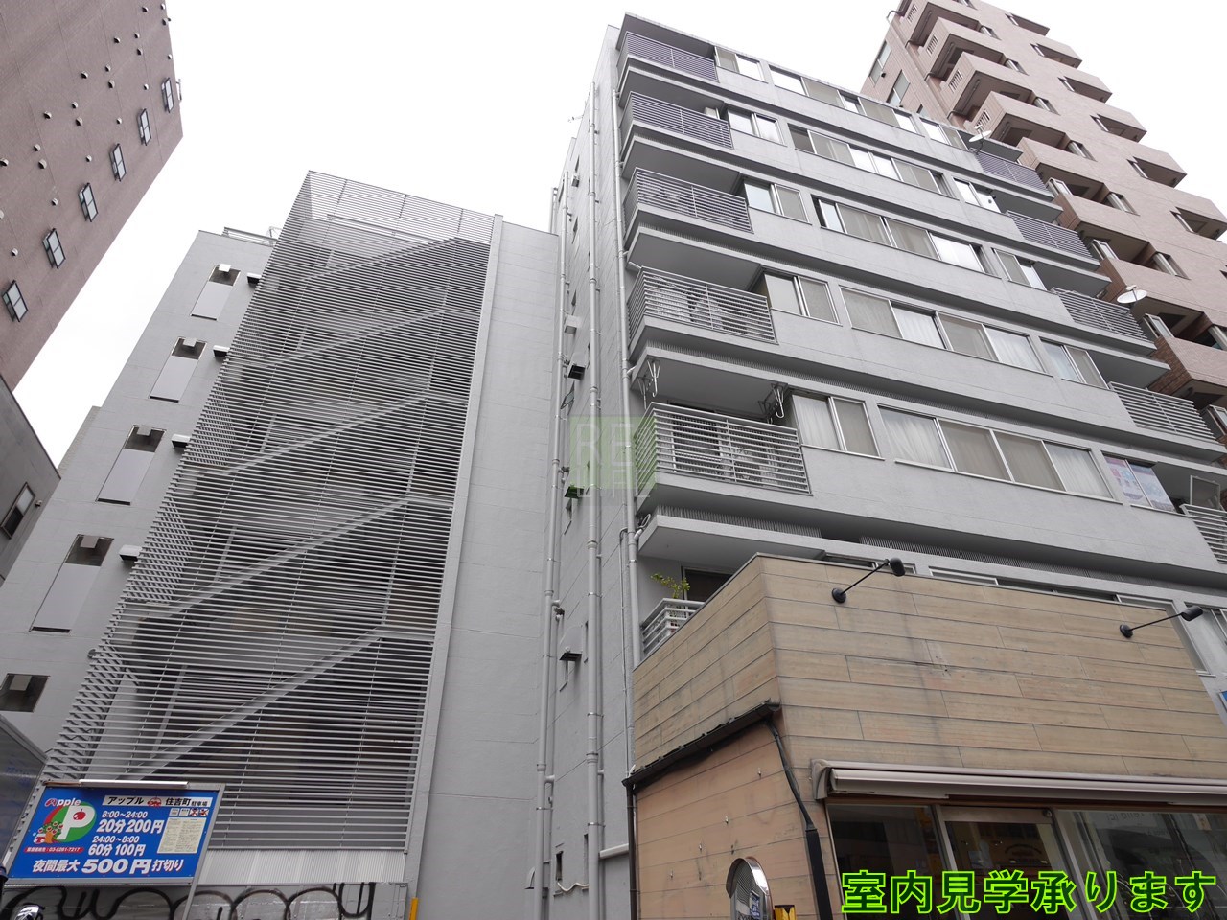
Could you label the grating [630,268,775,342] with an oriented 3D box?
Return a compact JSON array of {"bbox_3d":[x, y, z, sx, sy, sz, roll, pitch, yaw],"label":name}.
[{"bbox_3d":[1.464,-2.284,10.639,2.281,1.163,0.750,9,-36,-15],"label":"grating"}]

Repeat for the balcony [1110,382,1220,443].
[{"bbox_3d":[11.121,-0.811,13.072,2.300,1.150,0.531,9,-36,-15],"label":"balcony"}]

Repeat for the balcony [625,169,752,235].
[{"bbox_3d":[1.345,-4.376,11.783,2.172,1.230,0.840,9,-36,-15],"label":"balcony"}]

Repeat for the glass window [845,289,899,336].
[{"bbox_3d":[4.588,-2.610,11.341,1.044,0.992,0.080,9,-36,-15],"label":"glass window"}]

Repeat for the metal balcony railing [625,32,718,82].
[{"bbox_3d":[1.324,-9.442,15.643,2.319,1.269,0.781,9,-36,-15],"label":"metal balcony railing"}]

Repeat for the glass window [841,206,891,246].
[{"bbox_3d":[5.349,-4.927,13.535,1.105,1.043,0.100,9,-36,-15],"label":"glass window"}]

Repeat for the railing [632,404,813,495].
[{"bbox_3d":[1.445,0.070,8.705,2.192,1.078,0.751,9,-35,-15],"label":"railing"}]

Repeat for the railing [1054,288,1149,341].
[{"bbox_3d":[10.634,-2.884,14.286,2.262,1.230,0.840,9,-36,-15],"label":"railing"}]

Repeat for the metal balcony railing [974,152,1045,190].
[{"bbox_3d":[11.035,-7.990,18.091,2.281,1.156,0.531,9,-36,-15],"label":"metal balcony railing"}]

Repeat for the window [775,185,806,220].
[{"bbox_3d":[3.543,-5.096,12.681,0.544,1.040,0.080,9,-36,-15],"label":"window"}]

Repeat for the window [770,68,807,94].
[{"bbox_3d":[4.626,-9.889,16.753,0.961,1.116,0.100,9,-36,-15],"label":"window"}]

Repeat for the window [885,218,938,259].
[{"bbox_3d":[6.287,-4.646,13.413,1.074,1.020,0.080,9,-36,-15],"label":"window"}]

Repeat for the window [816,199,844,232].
[{"bbox_3d":[4.584,-5.063,13.342,0.484,1.034,0.100,9,-36,-15],"label":"window"}]

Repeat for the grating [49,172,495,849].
[{"bbox_3d":[-5.920,-0.398,14.091,4.942,15.535,2.100,9,-36,-15],"label":"grating"}]

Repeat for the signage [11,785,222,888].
[{"bbox_3d":[-5.910,4.468,7.650,1.929,1.034,0.102,9,-36,-15],"label":"signage"}]

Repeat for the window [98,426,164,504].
[{"bbox_3d":[-10.432,0.106,13.857,0.638,1.973,0.120,9,-36,-15],"label":"window"}]

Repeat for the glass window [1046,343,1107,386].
[{"bbox_3d":[9.382,-1.909,12.935,1.208,1.143,0.100,9,-36,-15],"label":"glass window"}]

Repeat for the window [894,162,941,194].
[{"bbox_3d":[7.523,-6.964,15.789,1.101,0.970,0.100,9,-36,-15],"label":"window"}]

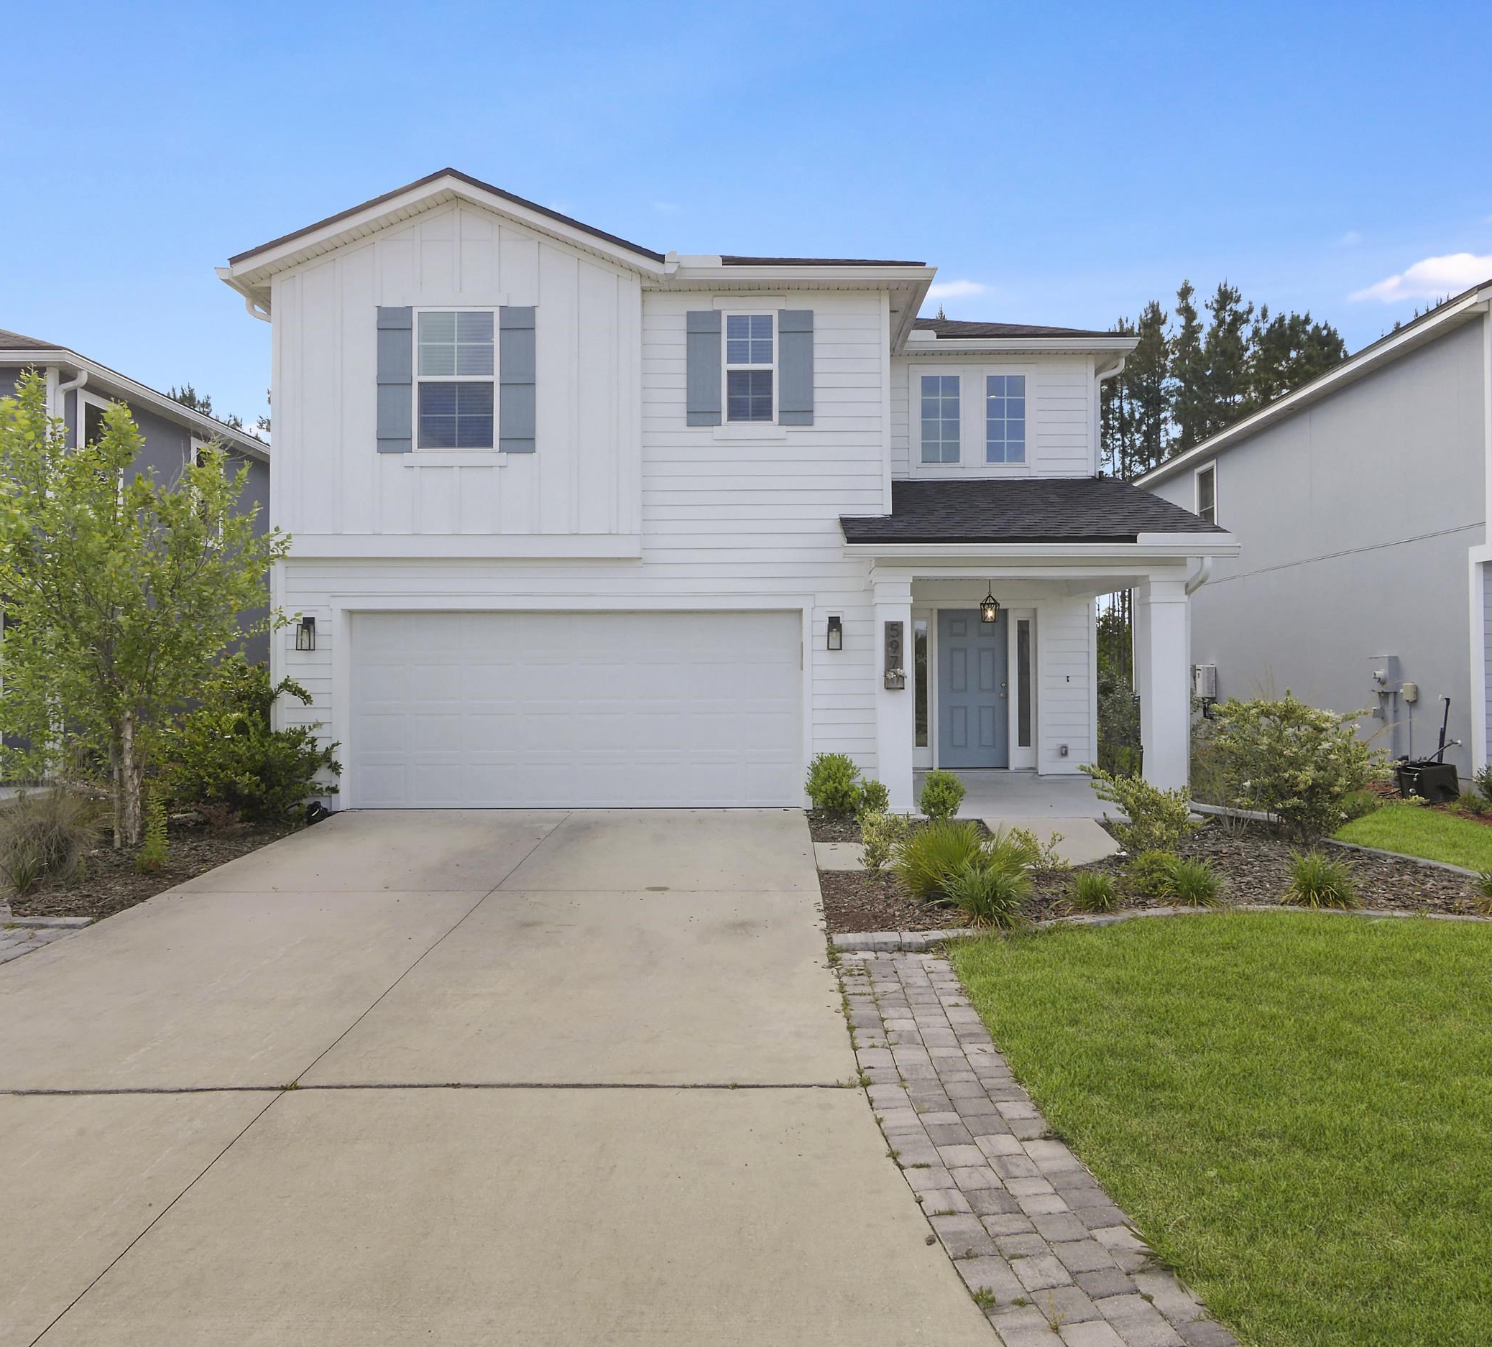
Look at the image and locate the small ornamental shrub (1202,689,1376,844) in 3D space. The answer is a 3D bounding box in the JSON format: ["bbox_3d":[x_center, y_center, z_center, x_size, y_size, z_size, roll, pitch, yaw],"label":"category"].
[{"bbox_3d":[5.056,0.836,9.600,1.636,1.296,1.450,0,0,0],"label":"small ornamental shrub"}]

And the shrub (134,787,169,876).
[{"bbox_3d":[-4.667,1.211,8.150,0.265,0.648,0.260,0,0,0],"label":"shrub"}]

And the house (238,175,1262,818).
[{"bbox_3d":[-0.200,-2.370,16.600,10.250,7.650,12.800,0,0,0],"label":"house"}]

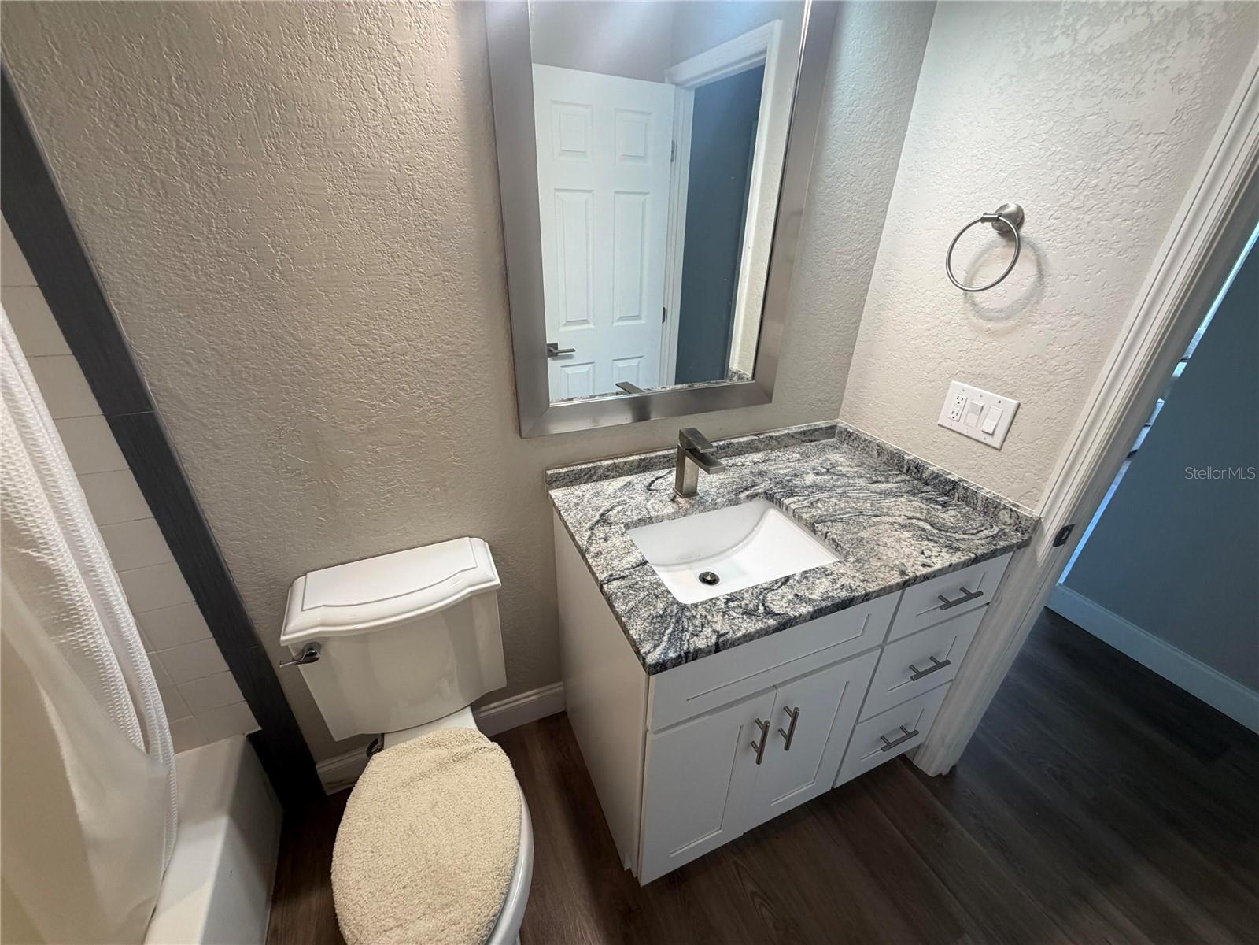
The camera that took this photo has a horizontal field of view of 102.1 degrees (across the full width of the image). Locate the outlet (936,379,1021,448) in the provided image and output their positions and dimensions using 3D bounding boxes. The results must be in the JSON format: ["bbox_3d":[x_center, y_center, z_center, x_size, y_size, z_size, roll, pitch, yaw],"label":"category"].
[{"bbox_3d":[0.859,-0.143,1.262,0.011,0.121,0.170,-10,30,-21],"label":"outlet"}]

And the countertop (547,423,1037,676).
[{"bbox_3d":[0.364,0.083,1.266,0.993,0.071,0.639,-10,30,-21],"label":"countertop"}]

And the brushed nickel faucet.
[{"bbox_3d":[0.174,-0.002,1.264,0.052,0.175,0.154,-10,30,-21],"label":"brushed nickel faucet"}]

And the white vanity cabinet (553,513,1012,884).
[{"bbox_3d":[0.330,0.503,1.469,0.922,0.863,0.650,-10,30,-21],"label":"white vanity cabinet"}]

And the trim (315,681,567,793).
[{"bbox_3d":[-0.555,0.825,1.605,0.730,0.135,0.014,-10,30,-21],"label":"trim"}]

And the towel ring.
[{"bbox_3d":[0.810,-0.499,1.140,0.067,0.179,0.156,-10,30,-21],"label":"towel ring"}]

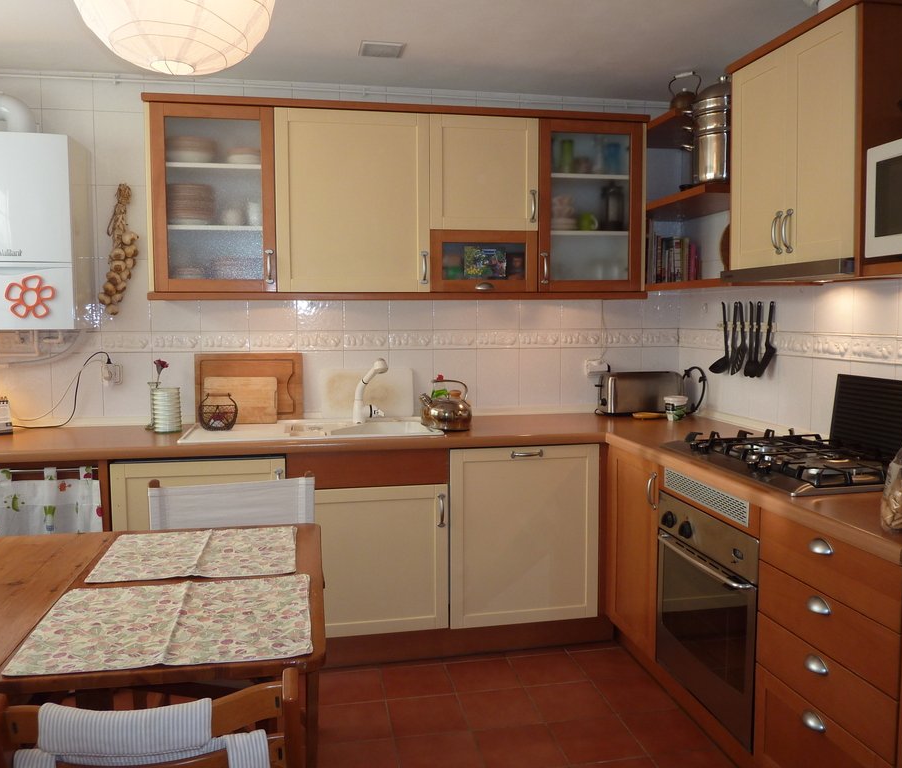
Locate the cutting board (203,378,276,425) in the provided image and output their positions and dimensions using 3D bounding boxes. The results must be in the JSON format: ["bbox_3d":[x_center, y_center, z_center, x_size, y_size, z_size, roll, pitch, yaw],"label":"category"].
[{"bbox_3d":[-0.882,0.071,3.108,0.310,0.200,0.018,-1,-9,-6],"label":"cutting board"}]

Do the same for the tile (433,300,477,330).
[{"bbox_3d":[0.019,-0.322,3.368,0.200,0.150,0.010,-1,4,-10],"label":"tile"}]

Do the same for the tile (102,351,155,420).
[{"bbox_3d":[-1.367,0.009,3.139,0.200,0.285,0.010,-1,4,-10],"label":"tile"}]

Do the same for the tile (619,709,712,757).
[{"bbox_3d":[0.692,1.109,2.353,0.236,0.010,0.245,-1,4,-10],"label":"tile"}]

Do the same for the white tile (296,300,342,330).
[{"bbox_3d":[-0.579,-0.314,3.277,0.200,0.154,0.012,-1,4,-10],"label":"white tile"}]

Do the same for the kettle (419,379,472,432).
[{"bbox_3d":[-0.029,0.078,3.049,0.215,0.214,0.200,-1,4,0],"label":"kettle"}]

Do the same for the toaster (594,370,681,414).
[{"bbox_3d":[0.879,0.042,3.448,0.380,0.200,0.160,-1,4,-10],"label":"toaster"}]

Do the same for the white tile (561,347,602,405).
[{"bbox_3d":[0.620,-0.029,3.511,0.200,0.284,0.012,-1,4,-10],"label":"white tile"}]

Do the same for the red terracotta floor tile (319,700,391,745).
[{"bbox_3d":[-0.326,1.115,2.425,0.245,0.012,0.245,-1,4,-10],"label":"red terracotta floor tile"}]

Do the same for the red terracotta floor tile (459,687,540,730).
[{"bbox_3d":[0.162,1.106,2.513,0.245,0.012,0.245,-1,4,-10],"label":"red terracotta floor tile"}]

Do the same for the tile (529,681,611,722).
[{"bbox_3d":[0.408,1.099,2.555,0.245,0.010,0.245,-1,4,-10],"label":"tile"}]

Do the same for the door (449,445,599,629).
[{"bbox_3d":[0.290,0.589,2.880,0.595,0.693,0.022,-1,4,-10],"label":"door"}]

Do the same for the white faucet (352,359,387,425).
[{"bbox_3d":[-0.341,0.031,3.180,0.170,0.280,0.105,2,4,38],"label":"white faucet"}]

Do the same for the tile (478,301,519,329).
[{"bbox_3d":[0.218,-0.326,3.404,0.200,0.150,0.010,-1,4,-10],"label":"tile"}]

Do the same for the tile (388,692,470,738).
[{"bbox_3d":[-0.080,1.108,2.457,0.243,0.010,0.243,-1,5,-10],"label":"tile"}]

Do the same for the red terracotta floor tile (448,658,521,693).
[{"bbox_3d":[0.120,1.097,2.769,0.245,0.012,0.245,-1,4,-10],"label":"red terracotta floor tile"}]

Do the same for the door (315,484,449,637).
[{"bbox_3d":[-0.303,0.666,2.780,0.592,0.560,0.022,-1,5,-10],"label":"door"}]

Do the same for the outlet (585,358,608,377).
[{"bbox_3d":[0.687,-0.071,3.473,0.085,0.080,0.060,-1,4,-10],"label":"outlet"}]

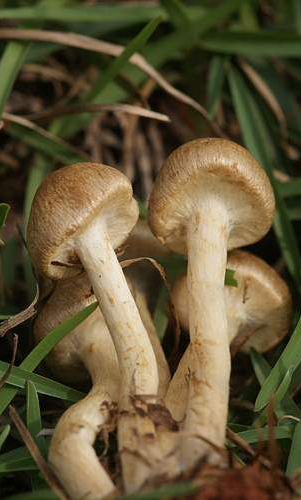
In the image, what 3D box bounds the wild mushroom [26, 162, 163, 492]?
[{"bbox_3d":[-0.017,0.024,0.650,0.037,0.104,0.039,-11,-7,0],"label":"wild mushroom"}]

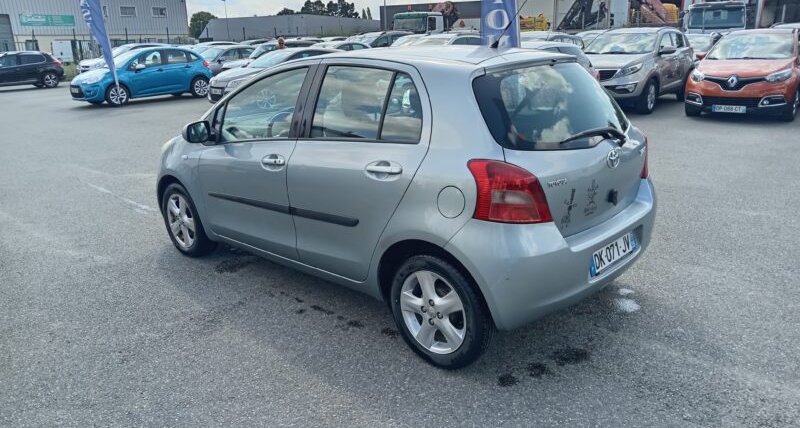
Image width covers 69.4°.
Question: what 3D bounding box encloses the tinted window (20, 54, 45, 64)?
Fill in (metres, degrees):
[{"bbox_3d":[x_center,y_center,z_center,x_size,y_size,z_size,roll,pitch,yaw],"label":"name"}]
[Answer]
[{"bbox_3d":[-15.375,-6.471,24.225,0.120,0.410,0.980,9,20,31],"label":"tinted window"}]

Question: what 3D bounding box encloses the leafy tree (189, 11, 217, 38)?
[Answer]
[{"bbox_3d":[-26.950,-24.917,79.995,5.800,6.200,5.800,-2,17,0],"label":"leafy tree"}]

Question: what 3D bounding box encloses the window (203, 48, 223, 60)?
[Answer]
[{"bbox_3d":[-6.750,-5.731,20.800,1.250,0.480,0.400,3,17,15],"label":"window"}]

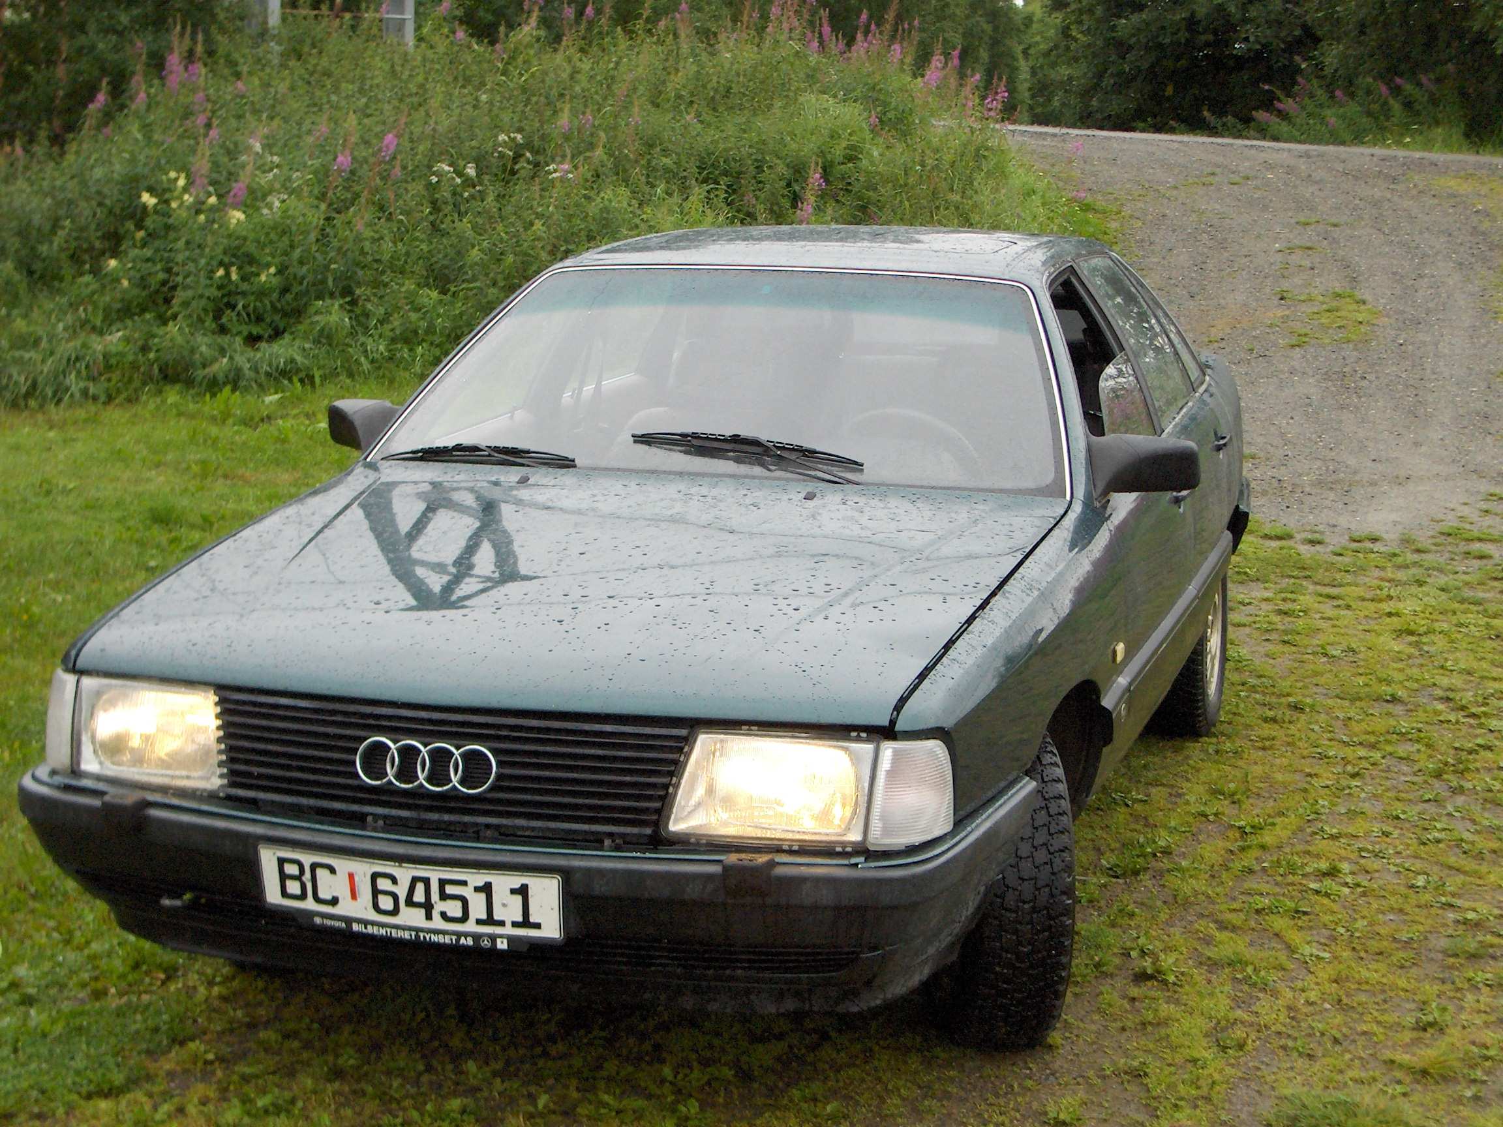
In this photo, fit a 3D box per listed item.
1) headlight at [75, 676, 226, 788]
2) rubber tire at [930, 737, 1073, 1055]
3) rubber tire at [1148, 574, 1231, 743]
[{"bbox_3d":[-0.995,0.279,4.550,0.320,0.175,0.150,5,1,23],"label":"headlight"},{"bbox_3d":[0.465,0.594,5.034,0.195,0.620,0.620,0,10,-4],"label":"rubber tire"},{"bbox_3d":[1.226,0.176,7.577,0.190,0.615,0.615,4,10,16],"label":"rubber tire"}]

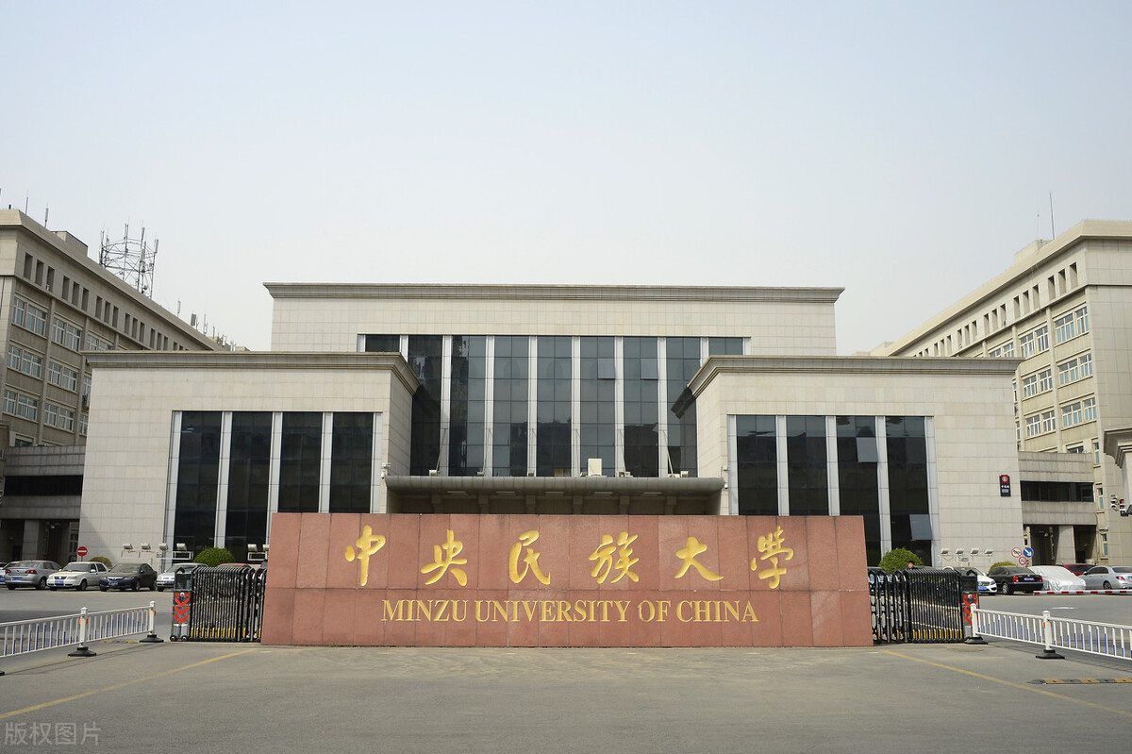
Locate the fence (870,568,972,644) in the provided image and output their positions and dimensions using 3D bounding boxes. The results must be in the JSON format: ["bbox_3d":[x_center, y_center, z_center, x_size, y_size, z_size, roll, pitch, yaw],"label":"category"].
[{"bbox_3d":[7.327,4.782,18.519,2.250,1.530,0.550,0,-11,0],"label":"fence"}]

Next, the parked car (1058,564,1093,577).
[{"bbox_3d":[31.000,12.082,53.851,1.800,1.500,4.500,0,-11,0],"label":"parked car"}]

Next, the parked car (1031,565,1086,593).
[{"bbox_3d":[25.999,10.941,47.896,1.800,1.450,4.600,0,-11,0],"label":"parked car"}]

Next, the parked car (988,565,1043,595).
[{"bbox_3d":[24.059,11.048,48.270,1.750,1.460,4.750,0,-11,0],"label":"parked car"}]

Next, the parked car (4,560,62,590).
[{"bbox_3d":[-27.605,10.595,47.122,1.740,1.460,4.450,0,-11,2],"label":"parked car"}]

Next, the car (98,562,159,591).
[{"bbox_3d":[-22.933,10.551,46.685,1.780,1.440,4.650,2,-11,-10],"label":"car"}]

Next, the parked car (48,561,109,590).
[{"bbox_3d":[-25.260,10.522,46.695,1.700,1.440,4.600,0,-11,0],"label":"parked car"}]

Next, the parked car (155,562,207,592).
[{"bbox_3d":[-19.728,10.531,46.597,1.740,1.450,4.400,0,-11,0],"label":"parked car"}]

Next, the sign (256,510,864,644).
[{"bbox_3d":[0.023,4.133,18.040,12.050,2.620,0.800,0,-11,0],"label":"sign"}]

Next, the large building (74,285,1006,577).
[{"bbox_3d":[-1.068,5.306,73.319,62.000,21.500,30.000,0,-11,0],"label":"large building"}]

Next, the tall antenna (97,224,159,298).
[{"bbox_3d":[-43.318,-11.191,87.000,5.600,8.800,5.600,0,-11,0],"label":"tall antenna"}]

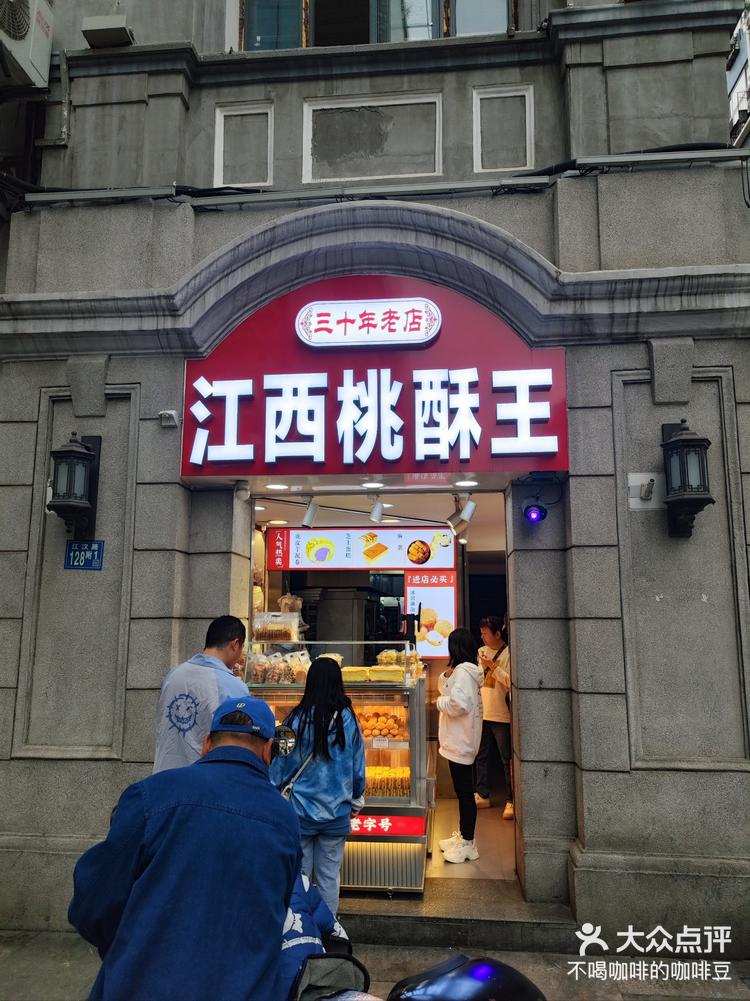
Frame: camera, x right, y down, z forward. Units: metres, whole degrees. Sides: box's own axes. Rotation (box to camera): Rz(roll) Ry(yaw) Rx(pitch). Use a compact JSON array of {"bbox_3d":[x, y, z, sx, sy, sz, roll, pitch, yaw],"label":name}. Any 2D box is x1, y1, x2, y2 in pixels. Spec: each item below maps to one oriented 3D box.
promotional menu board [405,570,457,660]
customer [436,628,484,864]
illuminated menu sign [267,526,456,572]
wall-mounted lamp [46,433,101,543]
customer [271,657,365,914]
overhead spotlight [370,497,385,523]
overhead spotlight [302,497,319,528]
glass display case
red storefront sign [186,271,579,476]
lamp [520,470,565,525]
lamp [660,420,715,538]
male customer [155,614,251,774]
[{"bbox_3d":[0.520,1.059,6.393,0.478,0.805,0.060,0,-9,5],"label":"promotional menu board"},{"bbox_3d":[0.604,1.693,4.903,0.340,1.560,0.440,-2,-9,13],"label":"customer"},{"bbox_3d":[-0.139,0.469,6.581,1.800,0.425,0.060,-1,-8,5],"label":"illuminated menu sign"},{"bbox_3d":[-1.861,-0.109,4.291,0.270,0.680,0.320,0,-9,5],"label":"wall-mounted lamp"},{"bbox_3d":[-0.305,1.623,3.686,0.495,1.545,0.350,0,-9,5],"label":"customer"},{"bbox_3d":[0.011,0.073,5.035,0.110,0.200,0.120,-1,-8,5],"label":"overhead spotlight"},{"bbox_3d":[-0.455,0.096,4.958,0.062,0.217,0.062,18,-18,8],"label":"overhead spotlight"},{"bbox_3d":[-0.218,1.735,4.493,1.135,1.260,0.650,0,-9,5],"label":"glass display case"},{"bbox_3d":[-0.017,-0.782,4.301,2.340,1.280,0.180,0,-9,5],"label":"red storefront sign"},{"bbox_3d":[1.001,-0.012,4.170,0.250,0.310,0.220,0,-8,-1],"label":"lamp"},{"bbox_3d":[1.768,-0.136,3.949,0.270,0.680,0.320,0,-9,5],"label":"lamp"},{"bbox_3d":[-0.861,1.471,3.402,0.520,1.800,0.350,-5,-10,32],"label":"male customer"}]

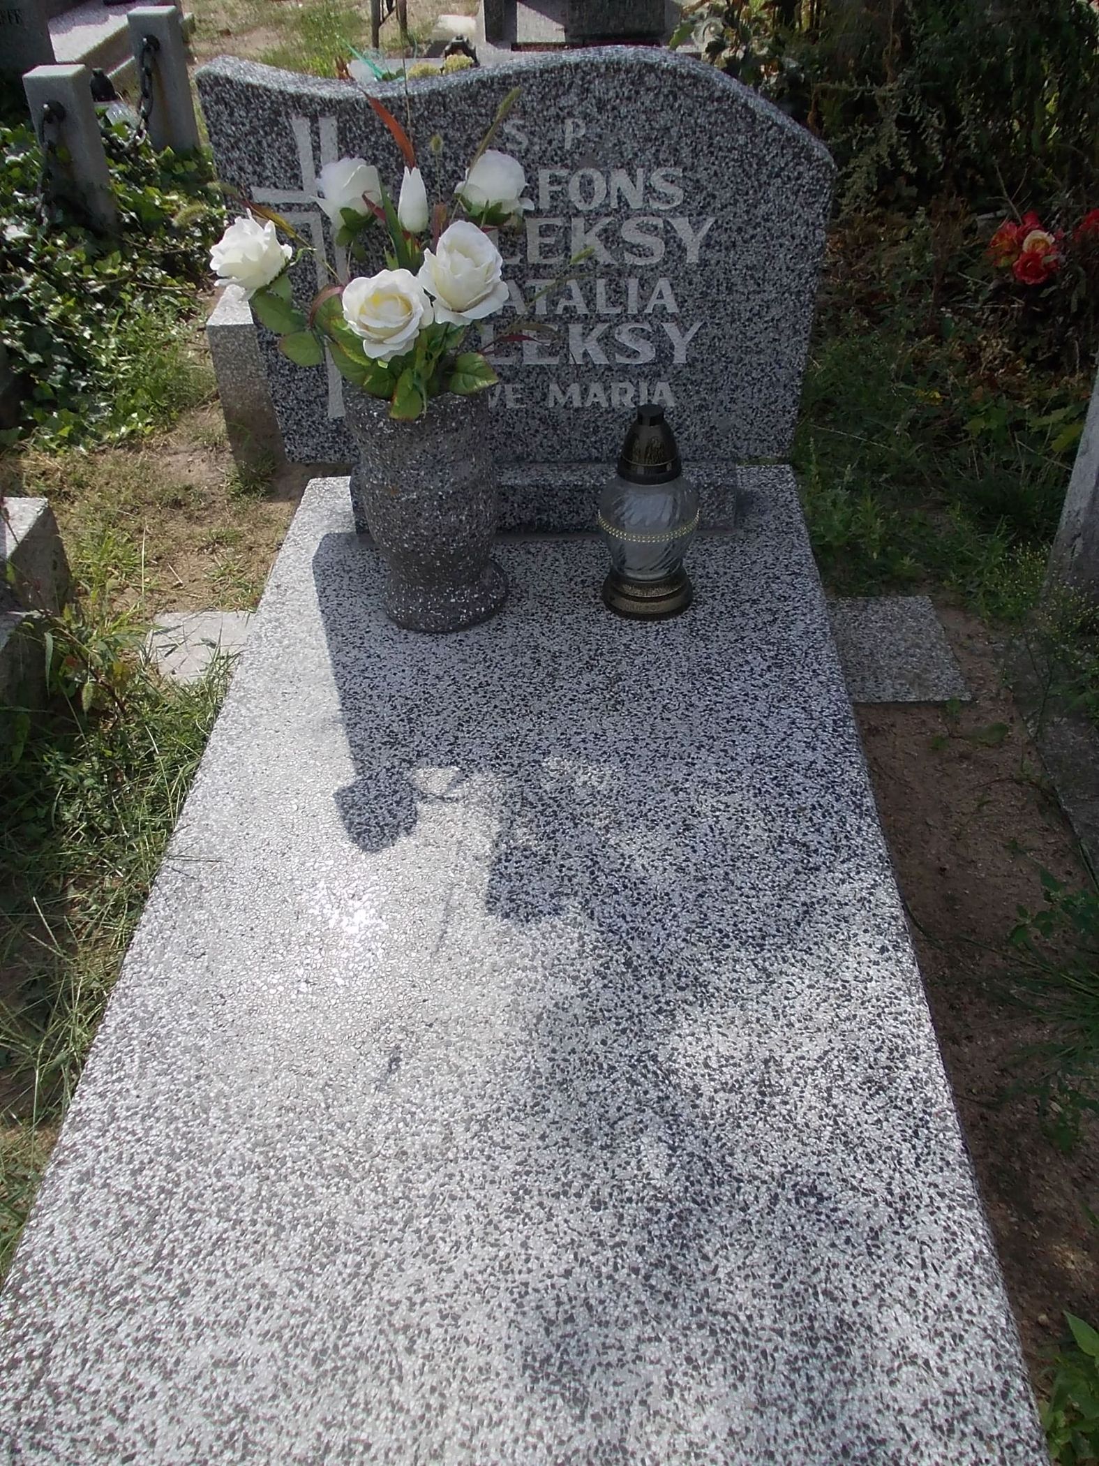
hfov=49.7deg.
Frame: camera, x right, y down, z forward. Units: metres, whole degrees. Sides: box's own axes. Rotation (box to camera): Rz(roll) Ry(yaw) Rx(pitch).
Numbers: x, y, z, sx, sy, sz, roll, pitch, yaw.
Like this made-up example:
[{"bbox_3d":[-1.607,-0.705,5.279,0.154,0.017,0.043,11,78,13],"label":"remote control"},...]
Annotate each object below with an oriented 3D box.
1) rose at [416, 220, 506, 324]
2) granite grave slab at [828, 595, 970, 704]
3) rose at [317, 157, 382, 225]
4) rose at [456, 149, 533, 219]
[{"bbox_3d":[-0.094,-0.498,1.289,0.100,0.090,0.098,2,55,1],"label":"rose"},{"bbox_3d":[0.510,-0.121,1.881,0.250,0.040,0.275,-1,41,3],"label":"granite grave slab"},{"bbox_3d":[-0.235,-0.637,1.393,0.078,0.076,0.078,0,39,2],"label":"rose"},{"bbox_3d":[-0.065,-0.651,1.407,0.090,0.080,0.085,0,39,2],"label":"rose"}]

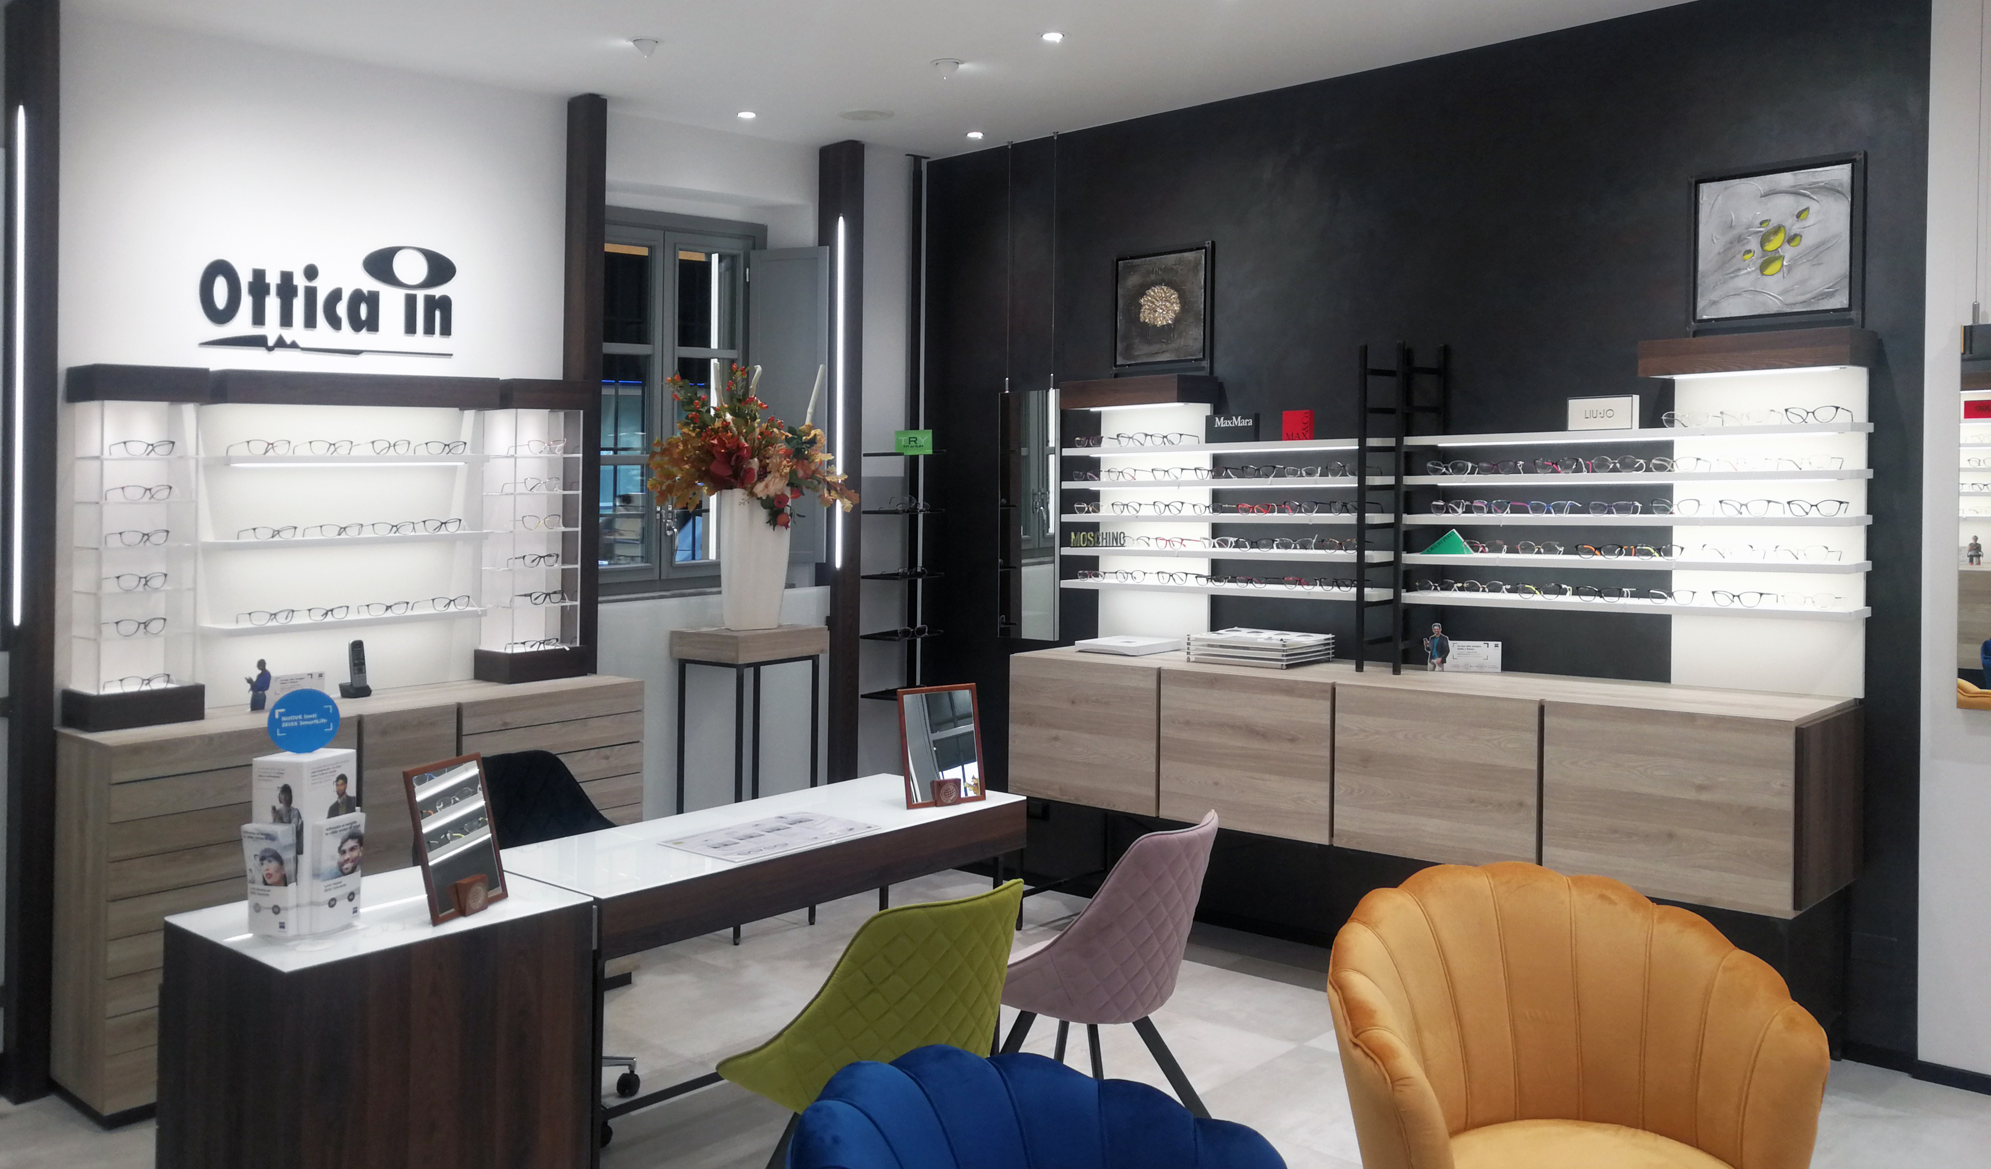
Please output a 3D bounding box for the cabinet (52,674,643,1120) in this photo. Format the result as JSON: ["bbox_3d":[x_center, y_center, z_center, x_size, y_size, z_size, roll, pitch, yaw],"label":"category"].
[{"bbox_3d":[-1.827,0.831,4.610,1.541,0.962,0.460,-3,4,-44],"label":"cabinet"}]

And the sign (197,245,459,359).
[{"bbox_3d":[-1.960,-0.859,4.612,0.765,0.335,0.020,-3,4,-42],"label":"sign"}]

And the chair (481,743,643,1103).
[{"bbox_3d":[-1.173,0.919,3.910,0.550,0.890,0.520,2,3,42],"label":"chair"}]

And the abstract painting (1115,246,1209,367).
[{"bbox_3d":[0.618,-1.028,5.777,0.410,0.410,0.040,2,3,41],"label":"abstract painting"}]

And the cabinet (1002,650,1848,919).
[{"bbox_3d":[1.238,0.542,5.018,2.620,0.510,0.590,2,3,41],"label":"cabinet"}]

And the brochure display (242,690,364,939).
[{"bbox_3d":[-1.345,0.436,3.015,0.200,0.455,0.185,-2,3,-40],"label":"brochure display"}]

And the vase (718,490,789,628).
[{"bbox_3d":[-0.899,-0.085,5.739,0.250,0.520,0.250,0,3,-10],"label":"vase"}]

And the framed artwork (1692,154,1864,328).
[{"bbox_3d":[2.202,-0.958,4.402,0.420,0.415,0.040,2,3,41],"label":"framed artwork"}]

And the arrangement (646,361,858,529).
[{"bbox_3d":[-0.856,-0.489,5.460,0.730,0.580,0.600,-1,3,-9],"label":"arrangement"}]

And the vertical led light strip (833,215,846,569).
[{"bbox_3d":[-0.597,-0.730,5.955,0.020,1.350,0.025,-3,4,-42],"label":"vertical led light strip"}]

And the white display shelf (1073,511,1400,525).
[{"bbox_3d":[0.774,-0.224,5.295,1.234,0.026,0.210,3,4,41],"label":"white display shelf"}]

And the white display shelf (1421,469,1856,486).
[{"bbox_3d":[1.773,-0.306,4.405,1.225,0.026,0.210,3,4,41],"label":"white display shelf"}]

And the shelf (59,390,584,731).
[{"bbox_3d":[-1.884,-0.083,4.573,0.240,0.870,1.500,2,3,41],"label":"shelf"}]

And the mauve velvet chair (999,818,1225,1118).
[{"bbox_3d":[0.242,0.925,3.566,0.550,0.840,0.500,2,4,38],"label":"mauve velvet chair"}]

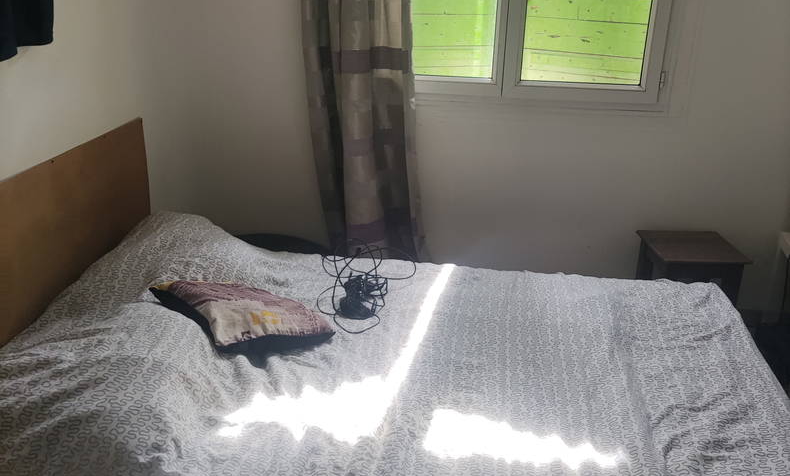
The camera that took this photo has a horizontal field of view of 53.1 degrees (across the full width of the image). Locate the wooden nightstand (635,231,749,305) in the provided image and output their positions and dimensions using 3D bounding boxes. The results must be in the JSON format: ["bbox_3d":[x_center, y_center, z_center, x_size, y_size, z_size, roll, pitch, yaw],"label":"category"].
[{"bbox_3d":[1.212,0.241,3.323,0.344,0.445,0.366,1,20,-2],"label":"wooden nightstand"}]

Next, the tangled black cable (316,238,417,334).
[{"bbox_3d":[-0.088,0.141,2.426,0.285,0.140,0.400,2,20,1],"label":"tangled black cable"}]

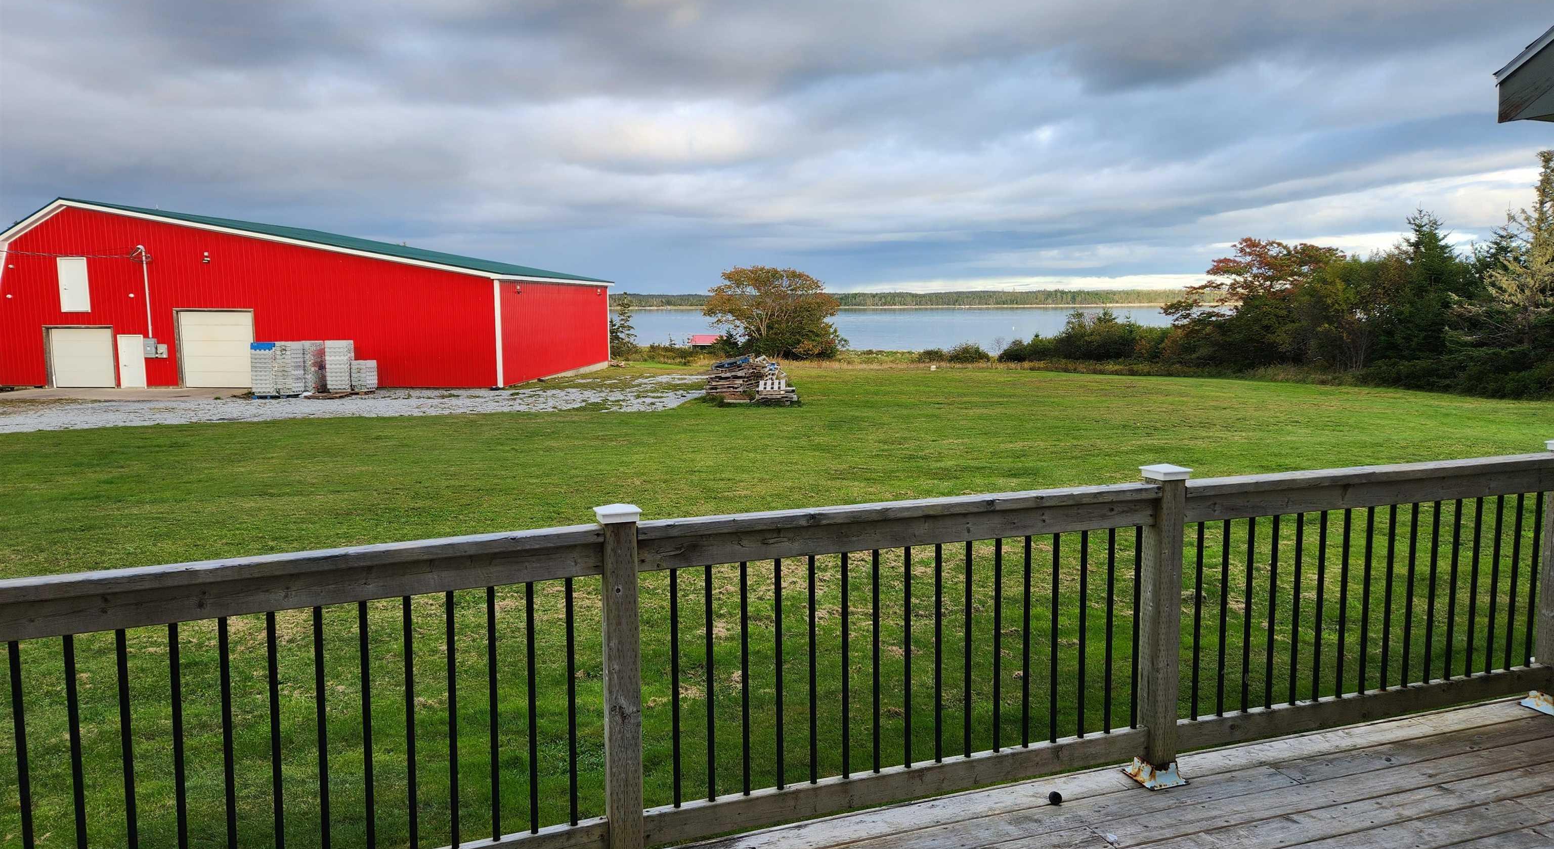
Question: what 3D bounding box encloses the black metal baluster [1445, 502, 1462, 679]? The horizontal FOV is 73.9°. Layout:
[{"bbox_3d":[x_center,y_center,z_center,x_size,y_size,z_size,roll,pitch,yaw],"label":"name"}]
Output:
[{"bbox_3d":[2.573,0.632,3.926,0.019,0.700,0.019,-2,6,-18],"label":"black metal baluster"}]

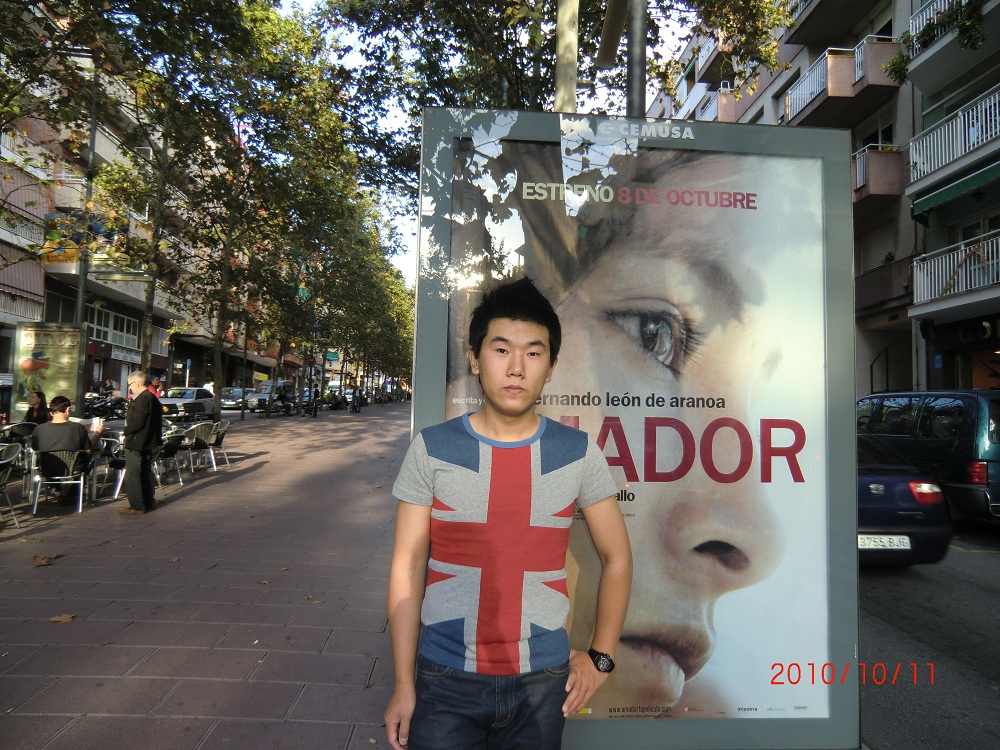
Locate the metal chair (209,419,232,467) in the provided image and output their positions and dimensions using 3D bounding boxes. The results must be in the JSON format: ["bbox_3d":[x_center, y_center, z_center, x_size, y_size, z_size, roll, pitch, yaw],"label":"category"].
[{"bbox_3d":[-5.120,1.220,12.200,0.560,0.800,0.550,1,-3,9],"label":"metal chair"}]

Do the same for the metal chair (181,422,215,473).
[{"bbox_3d":[-5.050,1.220,11.600,0.560,0.800,0.550,-1,-4,39],"label":"metal chair"}]

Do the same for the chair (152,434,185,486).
[{"bbox_3d":[-5.100,1.280,10.500,0.560,0.780,0.550,-1,-4,34],"label":"chair"}]

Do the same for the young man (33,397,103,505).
[{"bbox_3d":[-5.200,0.935,8.420,0.720,1.340,0.880,3,-4,-22],"label":"young man"}]

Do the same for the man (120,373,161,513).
[{"bbox_3d":[-4.240,0.790,8.200,0.400,1.660,0.480,2,-3,-6],"label":"man"}]

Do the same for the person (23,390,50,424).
[{"bbox_3d":[-7.350,0.940,11.000,0.700,1.330,0.500,5,-5,-45],"label":"person"}]

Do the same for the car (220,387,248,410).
[{"bbox_3d":[-17.800,1.600,46.500,1.720,1.430,4.200,2,-3,-7],"label":"car"}]

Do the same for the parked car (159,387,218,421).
[{"bbox_3d":[-14.000,1.300,31.300,1.660,1.410,4.000,2,-3,-4],"label":"parked car"}]

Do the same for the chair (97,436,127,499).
[{"bbox_3d":[-5.100,1.220,9.350,0.560,0.780,0.550,4,-4,-38],"label":"chair"}]

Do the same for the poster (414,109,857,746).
[{"bbox_3d":[0.420,0.147,2.140,1.340,1.880,0.120,2,-3,-4],"label":"poster"}]

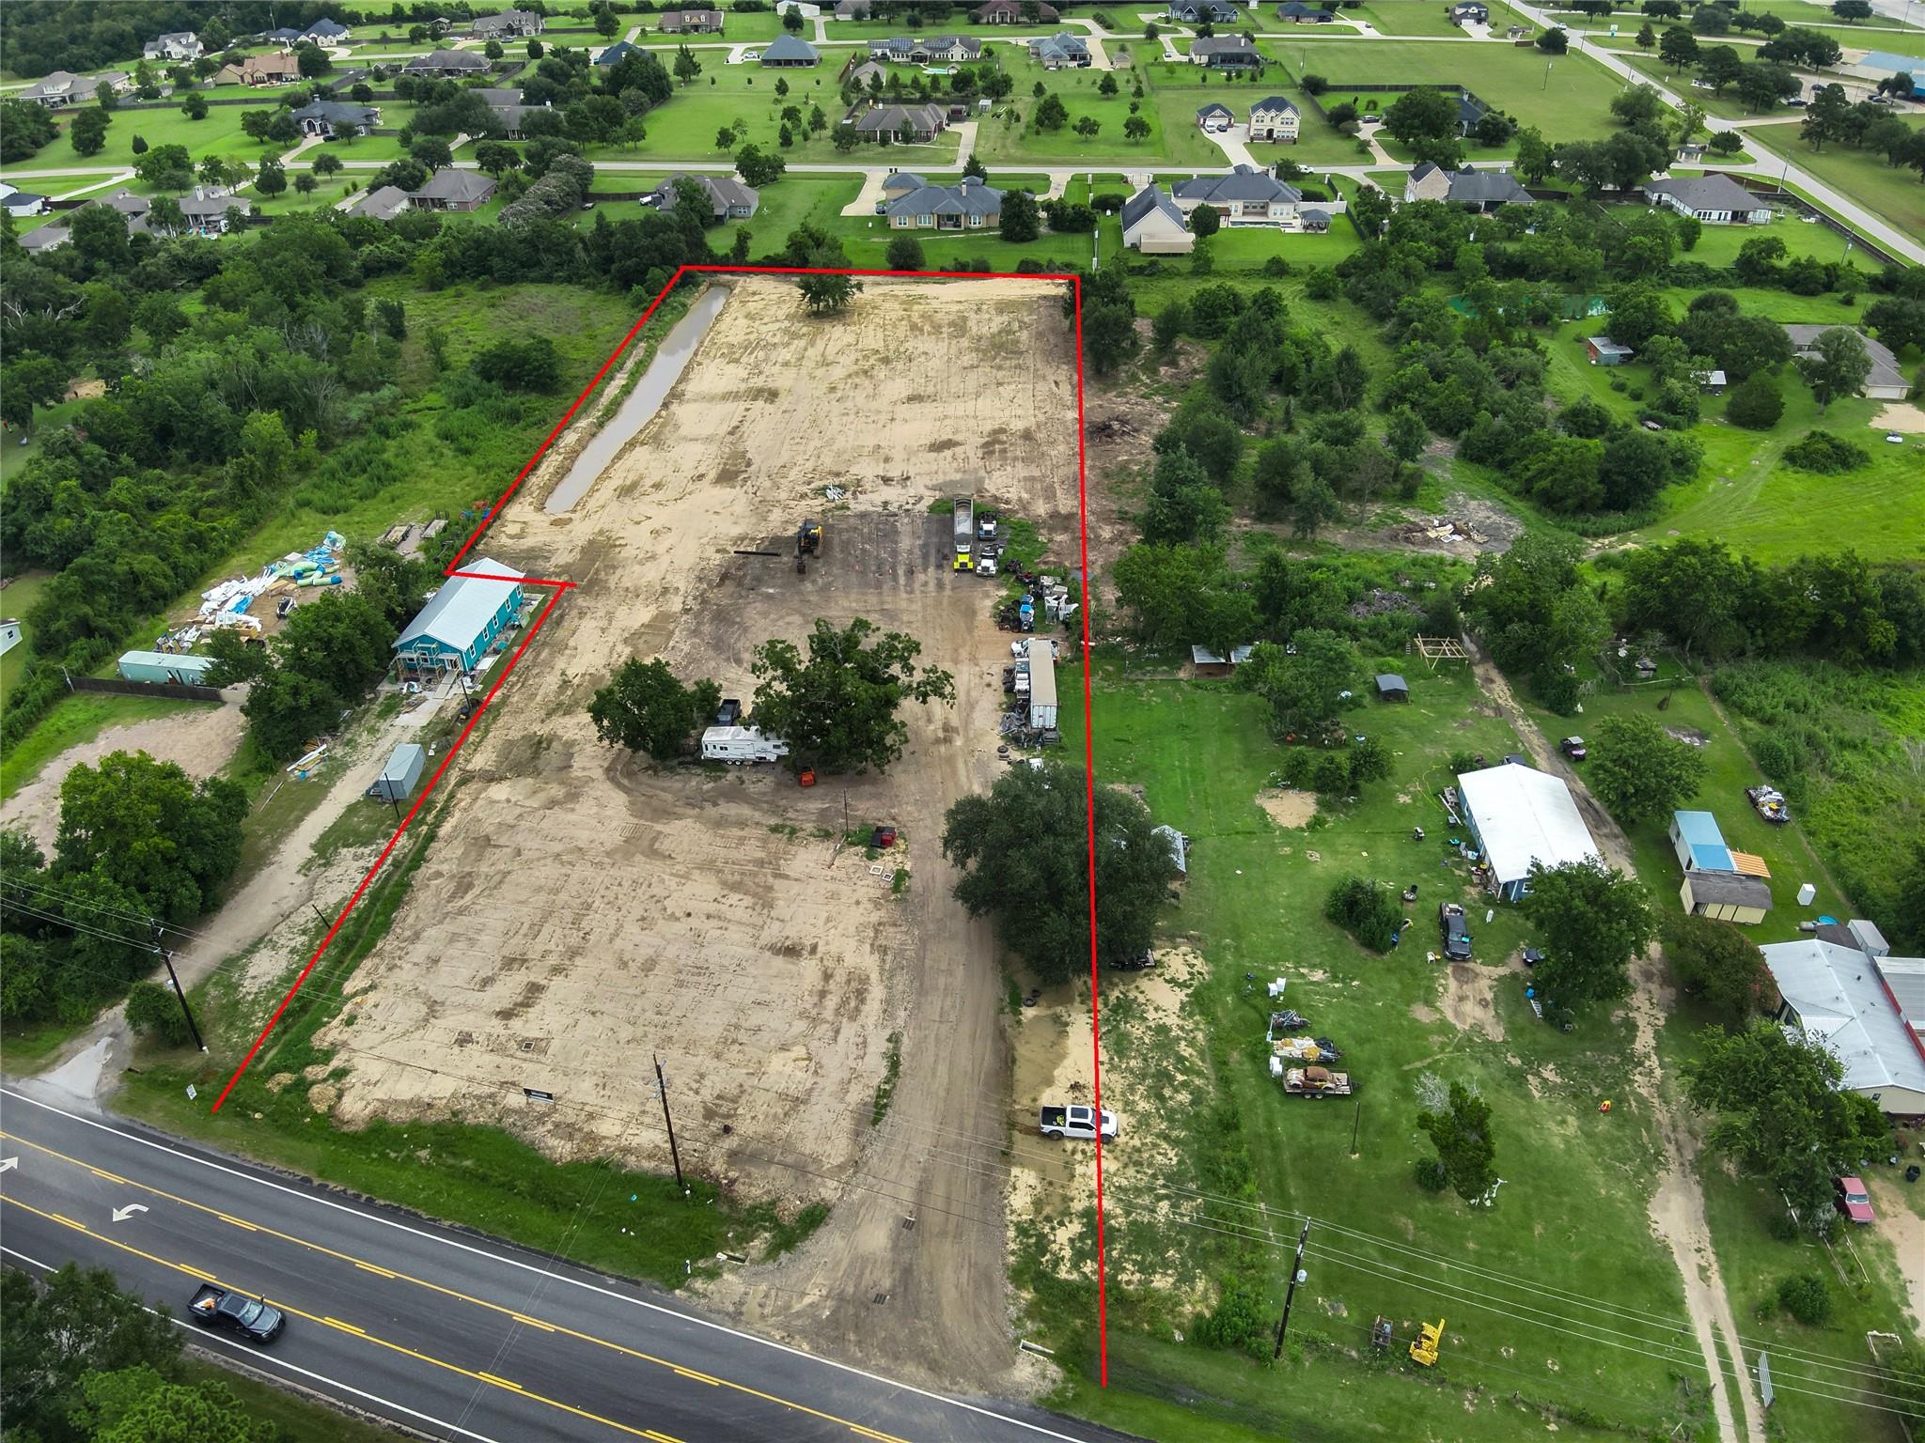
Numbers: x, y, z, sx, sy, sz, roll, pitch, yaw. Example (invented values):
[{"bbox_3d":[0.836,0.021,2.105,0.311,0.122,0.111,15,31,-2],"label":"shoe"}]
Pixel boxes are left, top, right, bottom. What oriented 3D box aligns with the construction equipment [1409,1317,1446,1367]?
[{"bbox_3d":[30.350,40.240,86.790,1.700,2.400,2.000,19,39,25],"label":"construction equipment"}]

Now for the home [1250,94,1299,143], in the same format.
[{"bbox_3d":[86.470,-166.490,368.210,12.800,10.600,11.000,4,36,7],"label":"home"}]

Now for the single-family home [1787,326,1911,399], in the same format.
[{"bbox_3d":[146.000,-60.020,220.380,17.770,5.130,23.700,4,35,7],"label":"single-family home"}]

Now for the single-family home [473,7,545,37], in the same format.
[{"bbox_3d":[-167.020,-256.680,489.550,26.390,8.060,14.390,-14,37,-18],"label":"single-family home"}]

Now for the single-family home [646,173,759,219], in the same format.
[{"bbox_3d":[-57.920,-119.100,301.950,23.500,6.460,22.520,0,35,0],"label":"single-family home"}]

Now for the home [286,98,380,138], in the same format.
[{"bbox_3d":[-185.470,-181.000,398.380,21.500,8.700,15.000,-2,35,-2],"label":"home"}]

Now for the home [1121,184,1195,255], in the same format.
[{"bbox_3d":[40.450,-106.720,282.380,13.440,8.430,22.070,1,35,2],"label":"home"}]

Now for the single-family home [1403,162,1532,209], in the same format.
[{"bbox_3d":[113.900,-120.630,301.050,24.480,8.030,17.620,1,35,2],"label":"single-family home"}]

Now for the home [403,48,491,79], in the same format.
[{"bbox_3d":[-165.080,-214.370,432.380,26.060,7.240,16.410,0,35,0],"label":"home"}]

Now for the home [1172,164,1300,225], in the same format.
[{"bbox_3d":[61.750,-119.610,299.860,28.890,8.420,19.590,0,35,0],"label":"home"}]

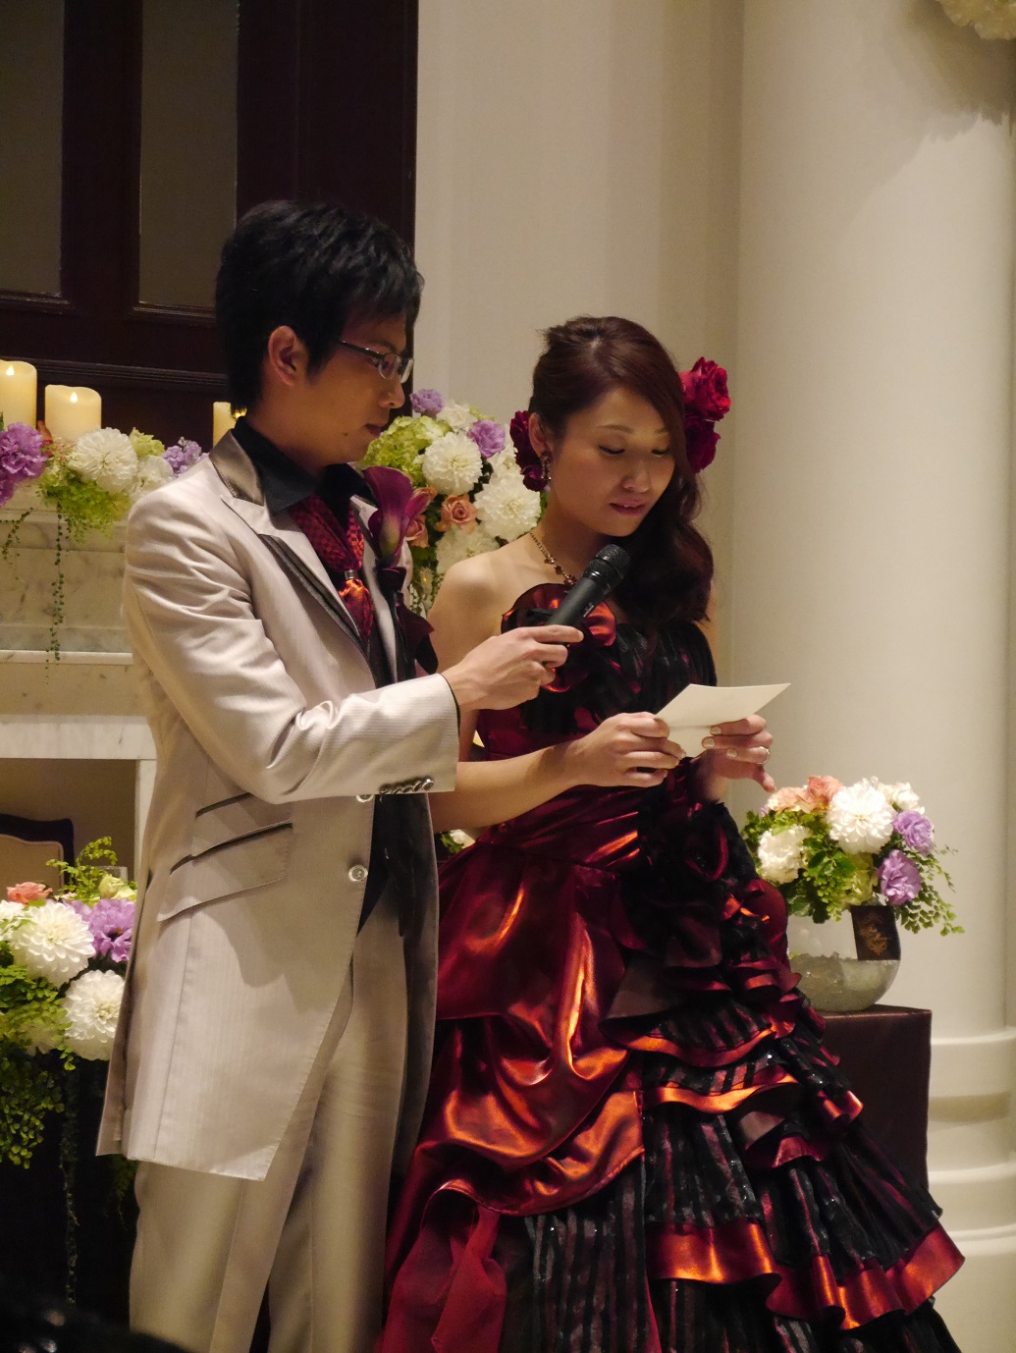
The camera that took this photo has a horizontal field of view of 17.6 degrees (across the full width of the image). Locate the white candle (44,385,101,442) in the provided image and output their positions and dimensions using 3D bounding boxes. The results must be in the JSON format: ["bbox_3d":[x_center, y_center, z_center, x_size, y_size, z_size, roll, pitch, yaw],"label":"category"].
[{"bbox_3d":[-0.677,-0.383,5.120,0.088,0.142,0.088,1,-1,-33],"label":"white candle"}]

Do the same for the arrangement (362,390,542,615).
[{"bbox_3d":[-0.086,-0.288,5.350,0.320,0.345,0.270,1,-1,-27],"label":"arrangement"}]

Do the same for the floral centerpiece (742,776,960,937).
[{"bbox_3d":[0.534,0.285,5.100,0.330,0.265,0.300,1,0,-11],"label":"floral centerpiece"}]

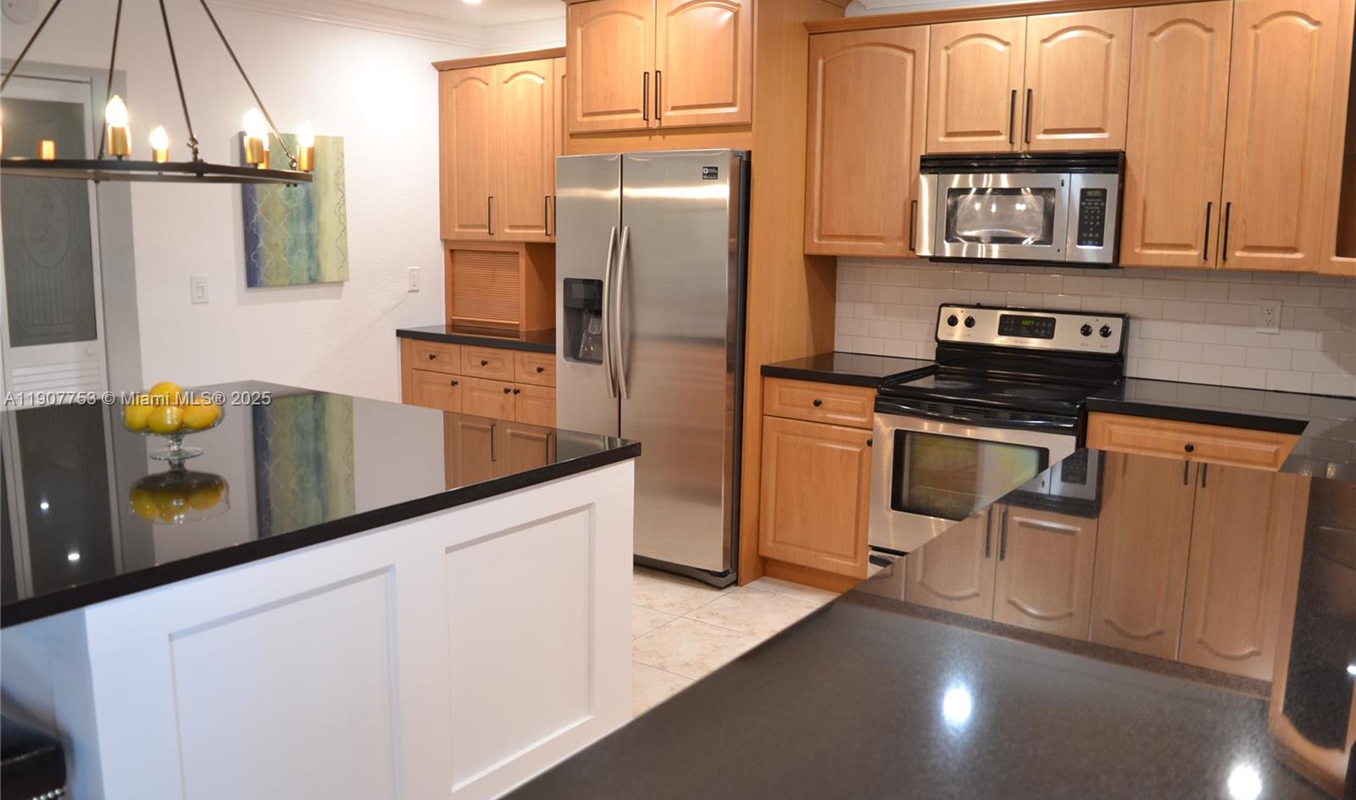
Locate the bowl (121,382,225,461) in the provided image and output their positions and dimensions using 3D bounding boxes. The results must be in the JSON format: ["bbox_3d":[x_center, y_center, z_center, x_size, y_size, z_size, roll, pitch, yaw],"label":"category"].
[{"bbox_3d":[-1.248,0.046,2.512,0.254,0.180,0.254,1,10,0],"label":"bowl"}]

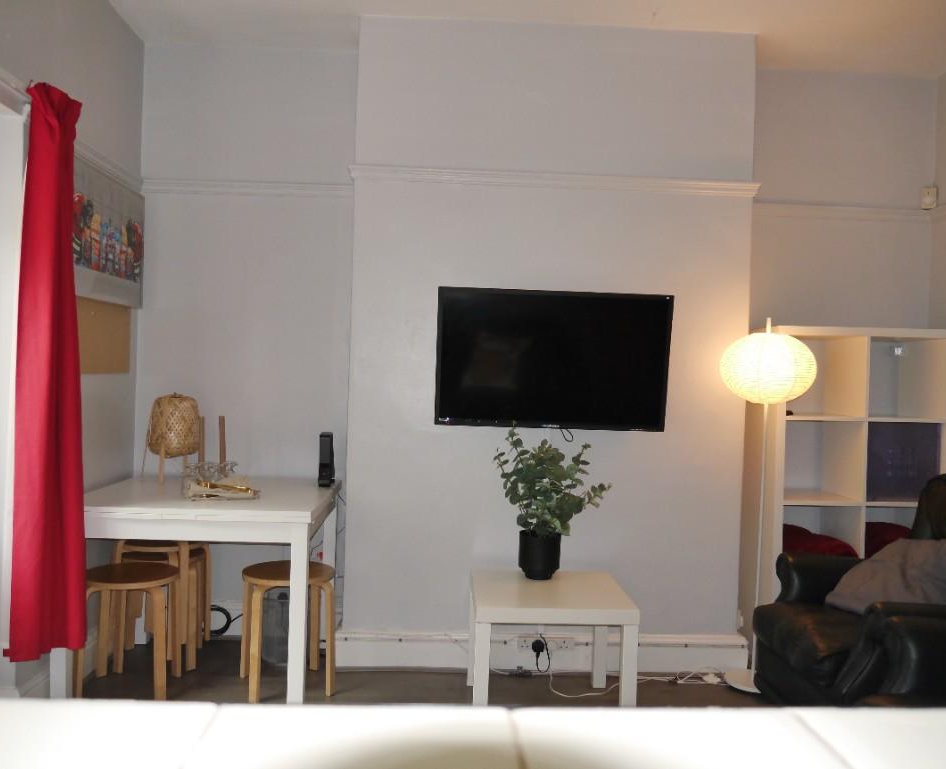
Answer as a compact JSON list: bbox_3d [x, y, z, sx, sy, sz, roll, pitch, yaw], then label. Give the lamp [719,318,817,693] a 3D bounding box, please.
[{"bbox_3d":[1.149,0.476,3.305,0.380,1.487,0.380,2,1,-3],"label":"lamp"}]

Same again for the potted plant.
[{"bbox_3d":[0.308,0.452,3.194,0.452,0.589,0.380,2,1,-3],"label":"potted plant"}]

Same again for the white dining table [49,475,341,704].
[{"bbox_3d":[-1.042,0.790,3.267,0.912,0.735,0.840,2,1,-3],"label":"white dining table"}]

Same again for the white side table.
[{"bbox_3d":[0.271,0.972,3.046,0.550,0.450,0.550,2,1,-2],"label":"white side table"}]

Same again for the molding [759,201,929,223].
[{"bbox_3d":[1.684,-0.804,3.877,0.957,0.062,0.030,2,1,-3],"label":"molding"}]

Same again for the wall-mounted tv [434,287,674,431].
[{"bbox_3d":[0.322,-0.101,3.338,0.930,0.550,0.070,2,9,-3],"label":"wall-mounted tv"}]

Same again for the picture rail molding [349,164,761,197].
[{"bbox_3d":[0.347,-0.840,3.433,1.724,0.058,0.030,2,1,-3],"label":"picture rail molding"}]

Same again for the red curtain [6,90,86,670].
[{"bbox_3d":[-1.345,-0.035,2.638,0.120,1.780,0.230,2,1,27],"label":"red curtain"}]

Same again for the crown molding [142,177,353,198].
[{"bbox_3d":[-1.000,-0.879,3.746,0.993,0.062,0.030,2,1,-3],"label":"crown molding"}]

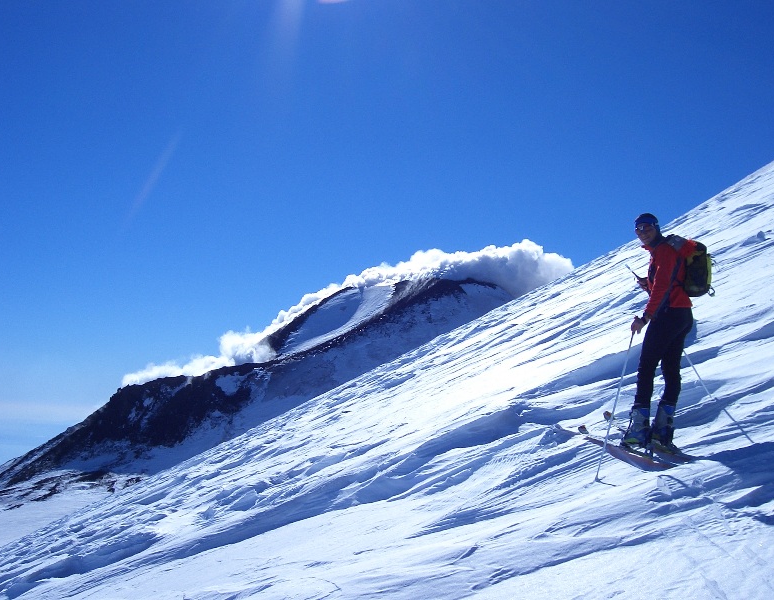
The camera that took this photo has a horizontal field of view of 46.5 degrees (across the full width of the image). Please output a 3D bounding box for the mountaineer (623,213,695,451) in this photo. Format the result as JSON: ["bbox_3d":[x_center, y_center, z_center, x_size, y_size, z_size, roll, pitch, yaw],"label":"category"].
[{"bbox_3d":[2.066,0.224,6.832,0.500,1.770,0.560,-3,-7,30],"label":"mountaineer"}]

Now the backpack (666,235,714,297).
[{"bbox_3d":[2.303,-0.244,6.772,0.260,0.440,0.290,-3,-7,30],"label":"backpack"}]

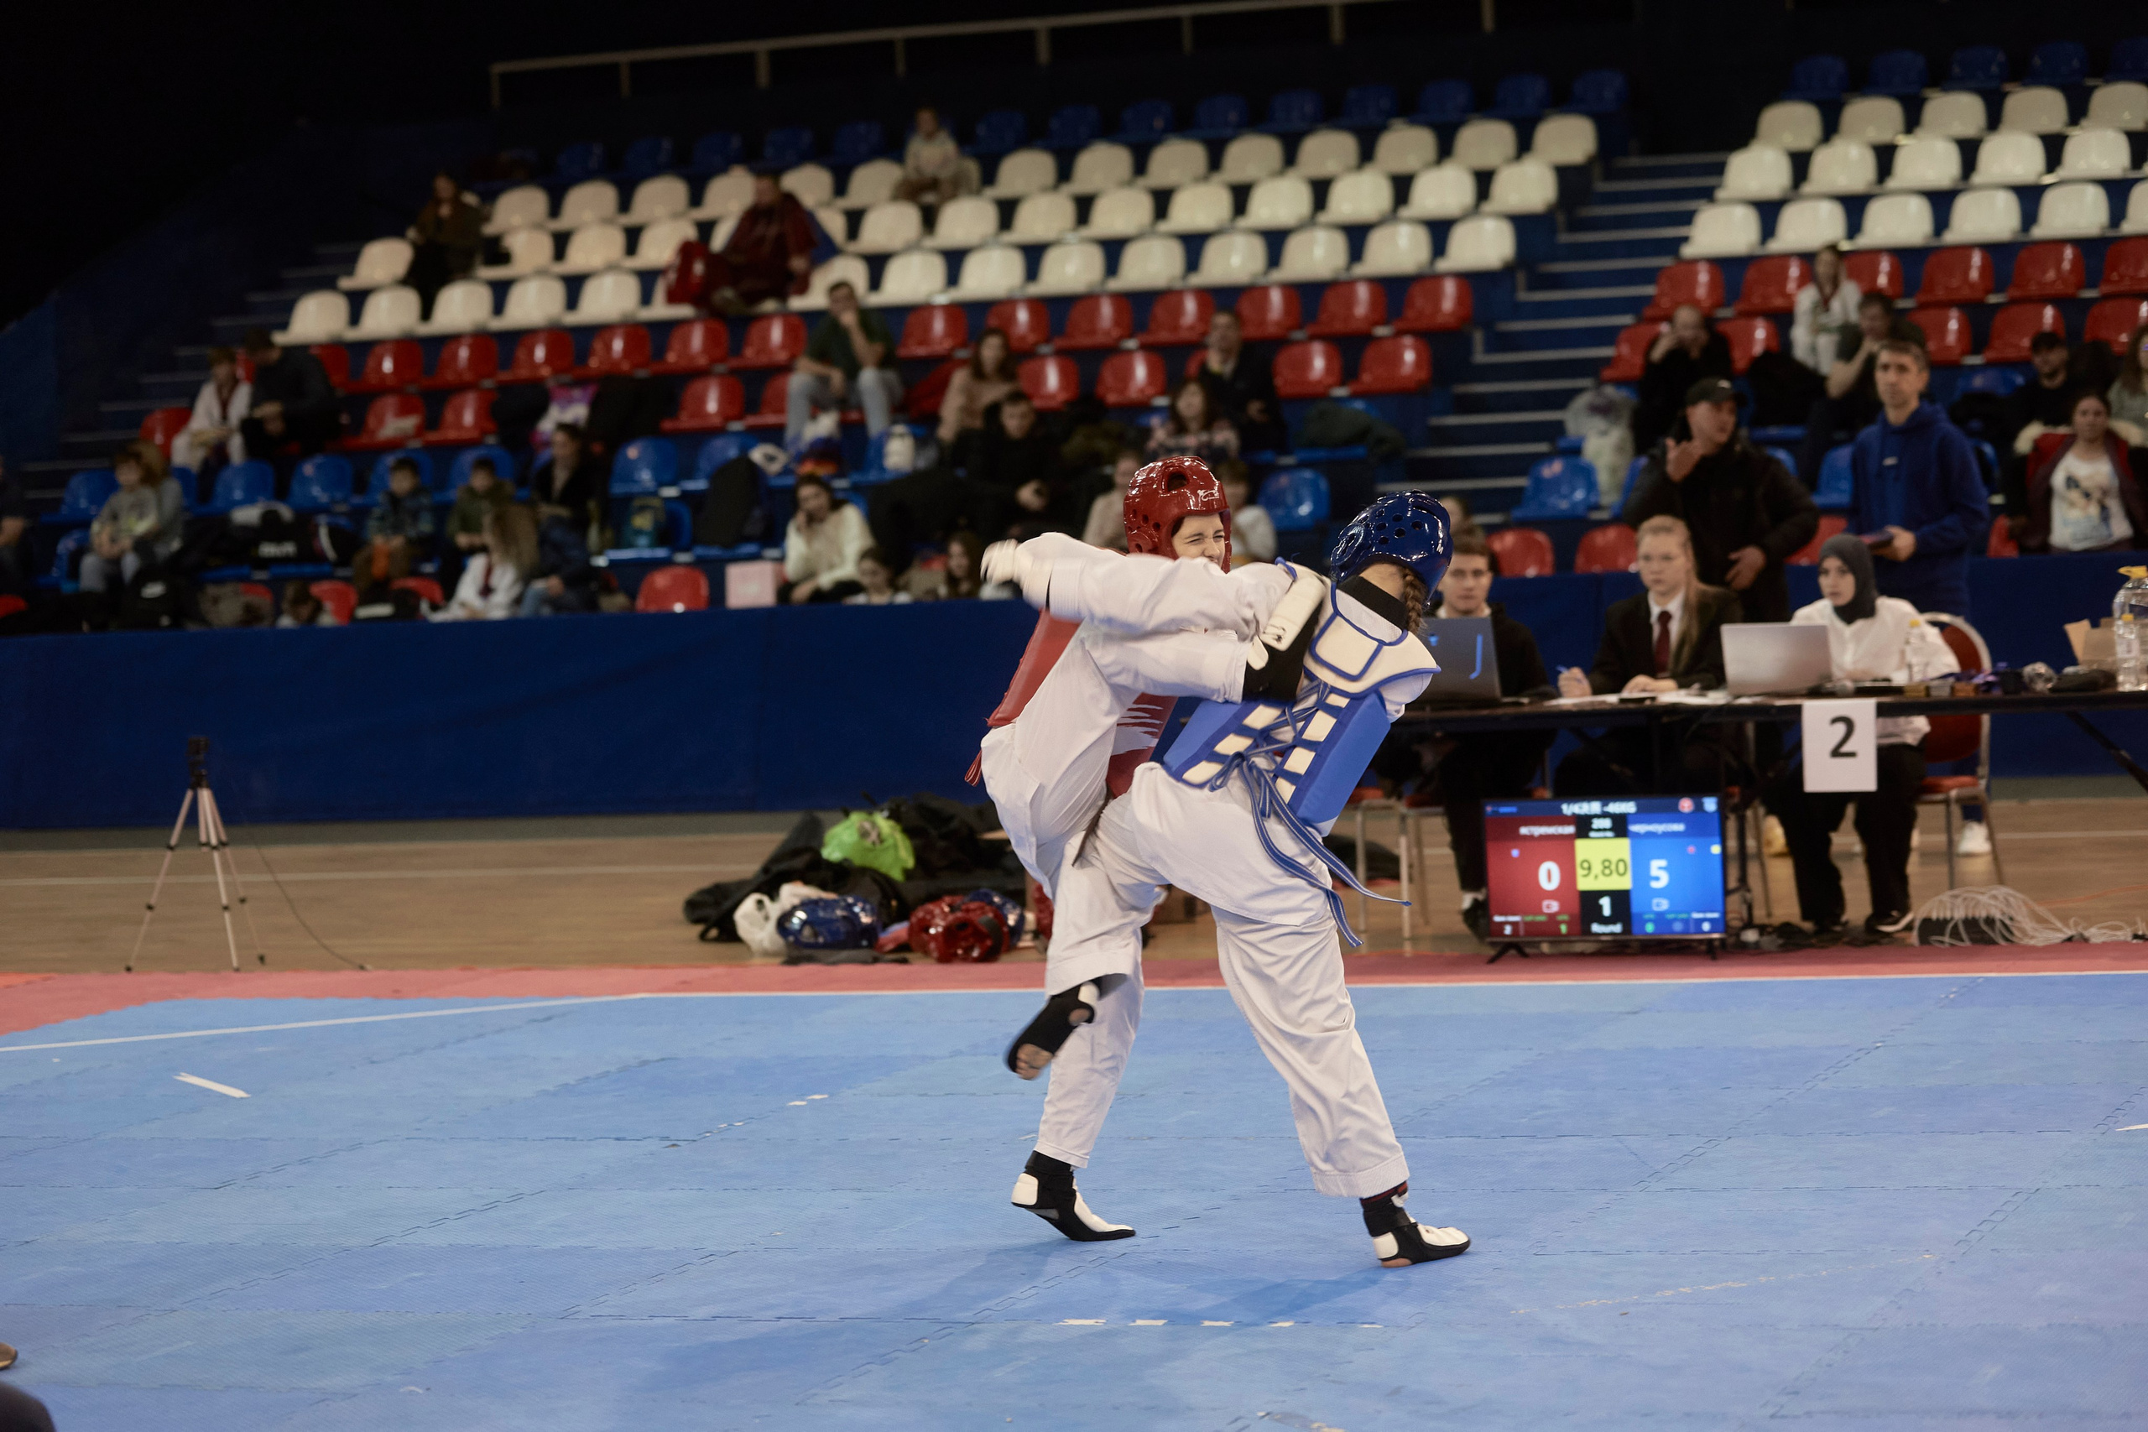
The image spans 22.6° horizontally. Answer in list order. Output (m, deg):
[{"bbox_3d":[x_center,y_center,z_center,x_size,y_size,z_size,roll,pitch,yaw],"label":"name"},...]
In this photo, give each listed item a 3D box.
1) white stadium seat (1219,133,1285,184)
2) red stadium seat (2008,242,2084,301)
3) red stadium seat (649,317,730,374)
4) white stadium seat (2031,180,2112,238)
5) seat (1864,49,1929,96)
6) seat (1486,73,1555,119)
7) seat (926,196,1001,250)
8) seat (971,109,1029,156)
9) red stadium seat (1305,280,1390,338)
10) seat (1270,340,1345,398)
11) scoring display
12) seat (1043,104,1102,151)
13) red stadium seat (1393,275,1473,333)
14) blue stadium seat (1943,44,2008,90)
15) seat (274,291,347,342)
[{"bbox_3d":[1.090,-3.429,33.039,0.410,0.320,0.380,-2,3,19],"label":"white stadium seat"},{"bbox_3d":[5.039,-2.294,27.808,0.400,0.315,0.370,-2,3,20],"label":"red stadium seat"},{"bbox_3d":[-2.237,-2.138,31.071,0.410,0.320,0.380,-2,3,19],"label":"red stadium seat"},{"bbox_3d":[5.420,-2.734,29.074,0.410,0.315,0.390,-2,3,18],"label":"white stadium seat"},{"bbox_3d":[4.970,-3.879,32.422,0.410,0.300,0.380,-2,3,18],"label":"seat"},{"bbox_3d":[2.620,-3.630,31.459,0.395,0.290,0.355,-2,3,20],"label":"seat"},{"bbox_3d":[-0.676,-2.964,32.234,0.397,0.299,0.372,-2,3,19],"label":"seat"},{"bbox_3d":[-0.506,-3.710,34.272,0.397,0.299,0.372,-2,3,19],"label":"seat"},{"bbox_3d":[1.487,-2.196,29.108,0.400,0.315,0.370,-2,3,20],"label":"red stadium seat"},{"bbox_3d":[1.203,-1.759,27.210,0.395,0.290,0.355,-2,3,20],"label":"seat"},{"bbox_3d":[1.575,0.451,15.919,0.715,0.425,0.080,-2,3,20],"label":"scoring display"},{"bbox_3d":[-0.025,-3.732,34.086,0.410,0.300,0.380,-2,3,18],"label":"seat"},{"bbox_3d":[2.133,-2.448,31.944,0.400,0.305,0.390,-2,3,20],"label":"red stadium seat"},{"bbox_3d":[5.420,-3.892,32.202,0.397,0.299,0.372,-2,3,19],"label":"blue stadium seat"},{"bbox_3d":[-5.079,-2.647,35.707,0.400,0.305,0.390,-2,3,20],"label":"seat"}]

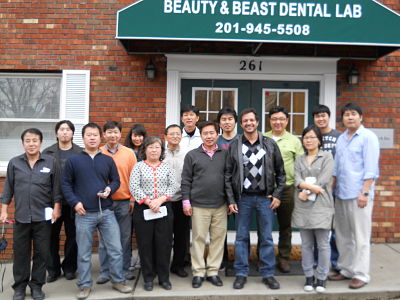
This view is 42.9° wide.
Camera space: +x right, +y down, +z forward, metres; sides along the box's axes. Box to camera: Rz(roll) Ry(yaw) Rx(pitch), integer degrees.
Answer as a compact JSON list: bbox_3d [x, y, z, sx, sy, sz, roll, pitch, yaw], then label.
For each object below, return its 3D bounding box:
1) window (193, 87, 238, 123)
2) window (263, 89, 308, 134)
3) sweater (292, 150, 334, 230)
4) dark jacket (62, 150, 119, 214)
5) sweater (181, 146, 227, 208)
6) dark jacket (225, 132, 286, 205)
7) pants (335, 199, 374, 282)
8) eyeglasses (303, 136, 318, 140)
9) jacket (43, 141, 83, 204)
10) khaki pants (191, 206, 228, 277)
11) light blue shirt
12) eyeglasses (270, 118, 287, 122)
[{"bbox_3d":[0.206,-0.502,6.670,0.600,0.640,0.050,1,-1,0],"label":"window"},{"bbox_3d":[1.119,-0.485,6.670,0.600,0.640,0.050,1,-1,0],"label":"window"},{"bbox_3d":[1.089,0.389,4.880,0.410,0.780,0.300,1,-1,12],"label":"sweater"},{"bbox_3d":[-1.070,0.308,4.970,0.570,0.610,0.320,1,-1,-8],"label":"dark jacket"},{"bbox_3d":[0.064,0.271,5.000,0.500,0.610,0.300,1,-1,0],"label":"sweater"},{"bbox_3d":[0.543,0.181,4.970,0.600,0.700,0.330,1,-1,3],"label":"dark jacket"},{"bbox_3d":[1.492,0.860,4.940,0.360,0.840,0.270,1,-1,30],"label":"pants"},{"bbox_3d":[1.050,-0.107,4.820,0.140,0.042,0.120,1,-1,12],"label":"eyeglasses"},{"bbox_3d":[-1.460,0.286,5.480,0.530,0.720,0.300,1,-1,-6],"label":"jacket"},{"bbox_3d":[0.084,0.880,5.000,0.360,0.740,0.260,1,-1,0],"label":"khaki pants"},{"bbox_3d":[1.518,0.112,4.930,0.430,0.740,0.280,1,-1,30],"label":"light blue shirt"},{"bbox_3d":[0.831,-0.315,5.380,0.145,0.043,0.120,1,-1,5],"label":"eyeglasses"}]

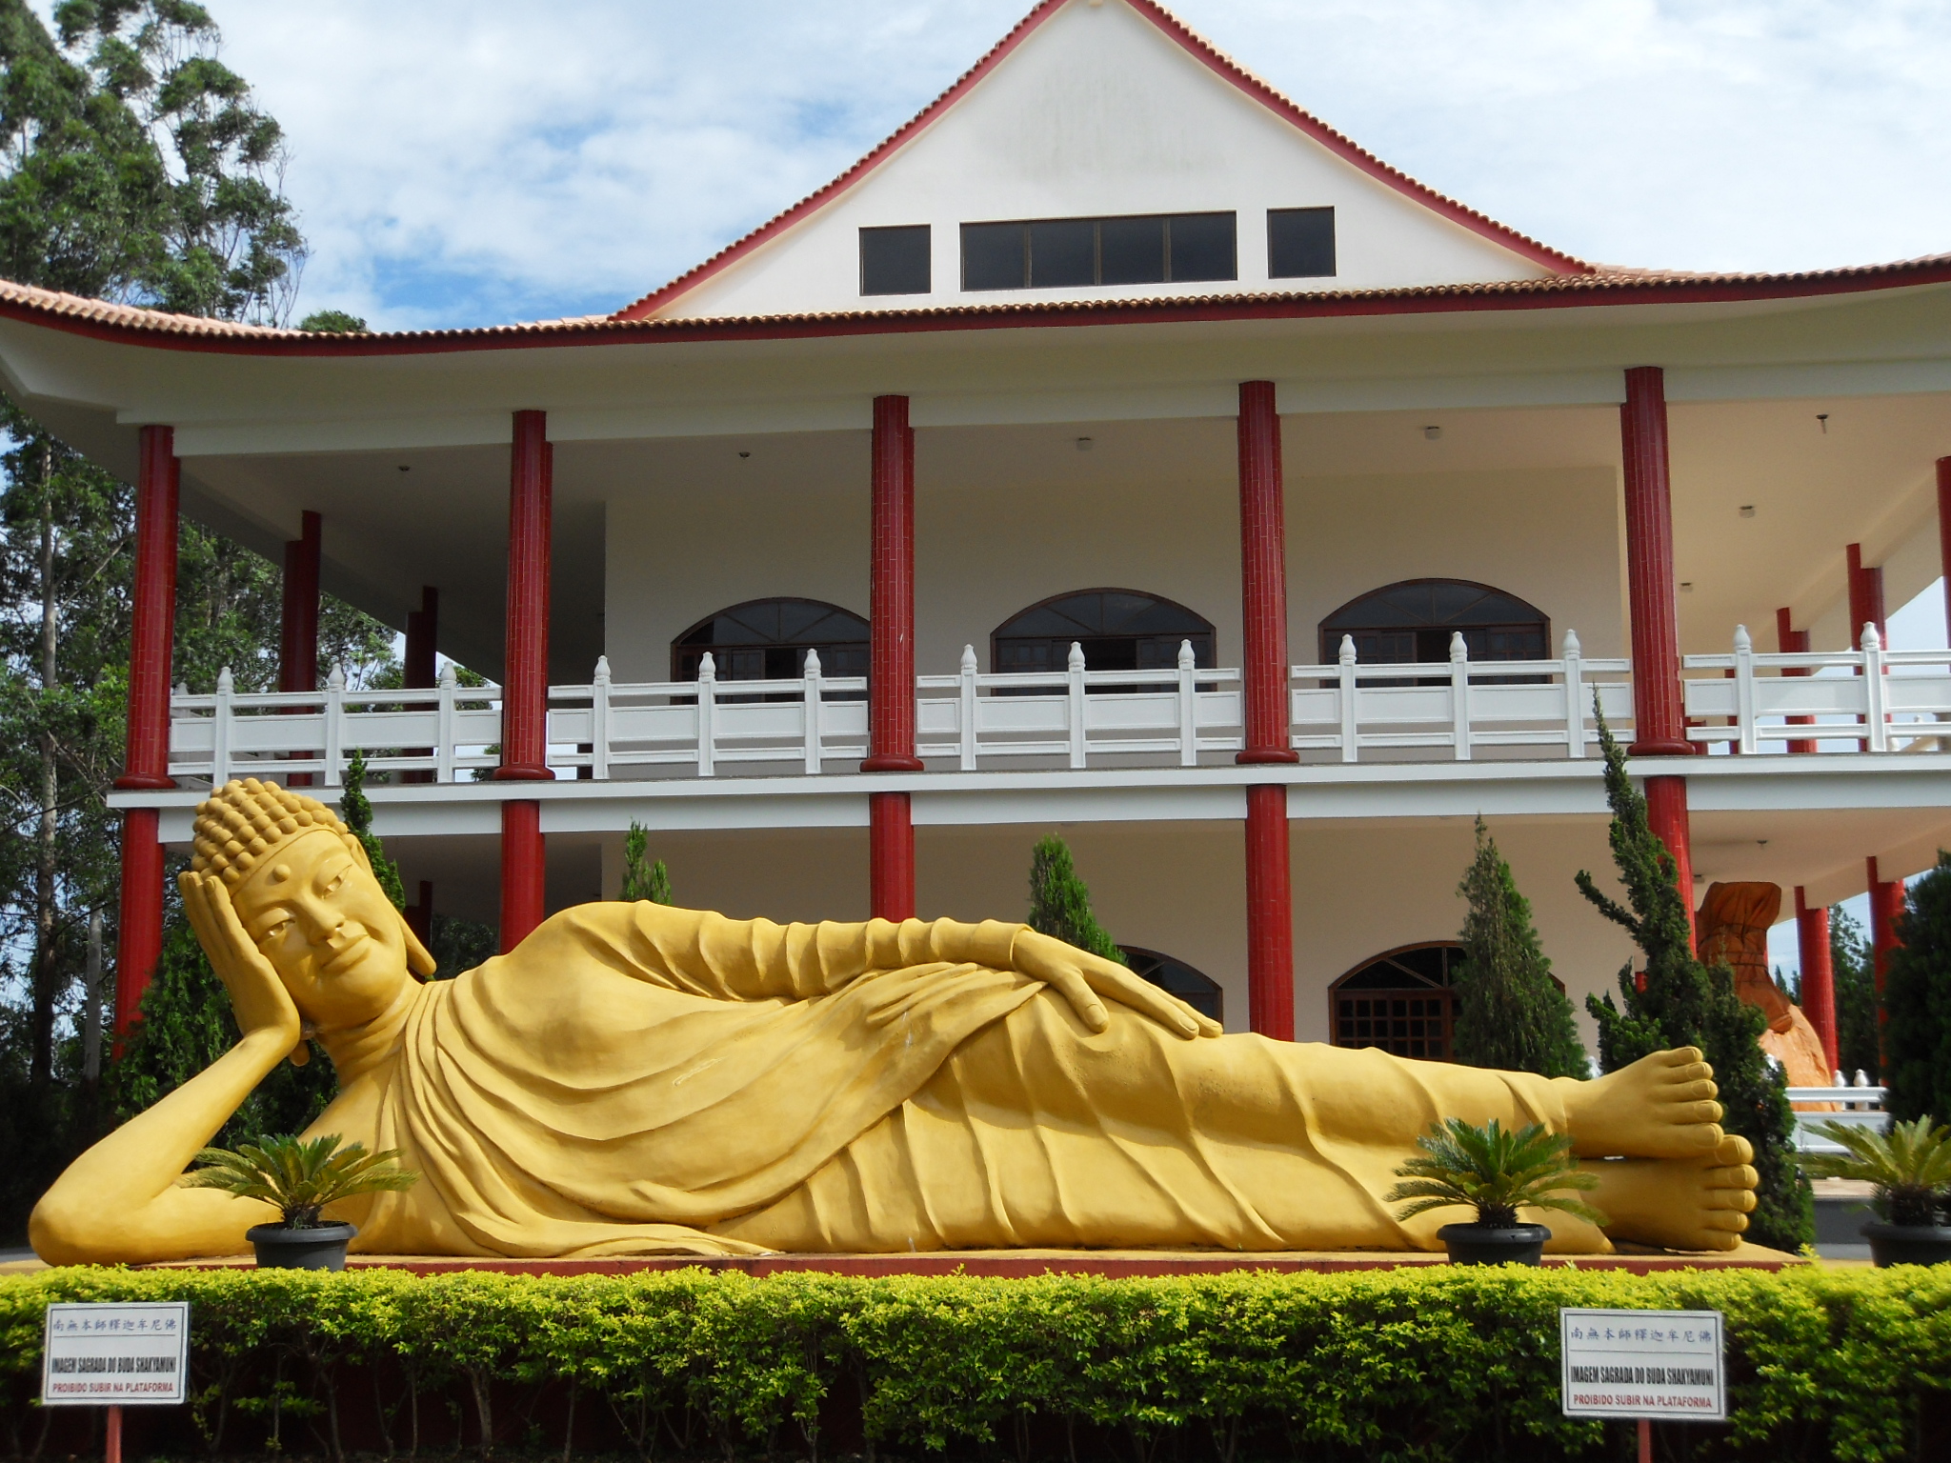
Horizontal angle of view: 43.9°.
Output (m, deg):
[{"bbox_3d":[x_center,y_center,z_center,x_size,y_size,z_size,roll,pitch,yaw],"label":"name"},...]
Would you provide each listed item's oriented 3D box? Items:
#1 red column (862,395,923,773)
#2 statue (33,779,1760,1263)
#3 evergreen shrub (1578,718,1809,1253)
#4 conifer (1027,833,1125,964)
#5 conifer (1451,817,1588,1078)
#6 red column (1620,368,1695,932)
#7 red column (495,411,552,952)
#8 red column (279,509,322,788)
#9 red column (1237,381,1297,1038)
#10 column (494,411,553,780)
[{"bbox_3d":[-0.918,-1.651,26.721,0.660,4.189,0.660,-1,-8,6],"label":"red column"},{"bbox_3d":[-0.409,1.369,12.086,8.300,2.378,1.800,-1,-8,6],"label":"statue"},{"bbox_3d":[6.204,2.163,20.867,1.950,4.685,1.700,-1,-8,6],"label":"evergreen shrub"},{"bbox_3d":[0.926,2.869,22.547,1.400,3.844,1.400,-1,-8,6],"label":"conifer"},{"bbox_3d":[4.956,2.735,22.138,1.500,3.926,1.500,-1,-8,6],"label":"conifer"},{"bbox_3d":[7.234,0.406,25.570,0.650,8.723,0.650,-1,-8,6],"label":"red column"},{"bbox_3d":[-4.989,0.689,26.828,0.650,8.723,0.650,-1,-8,6],"label":"red column"},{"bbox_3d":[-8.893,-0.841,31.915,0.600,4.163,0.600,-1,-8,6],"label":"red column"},{"bbox_3d":[3.135,0.501,25.992,0.650,8.723,0.650,-1,-8,6],"label":"red column"},{"bbox_3d":[-5.008,-1.556,27.141,0.660,4.189,0.660,-1,-8,6],"label":"column"}]

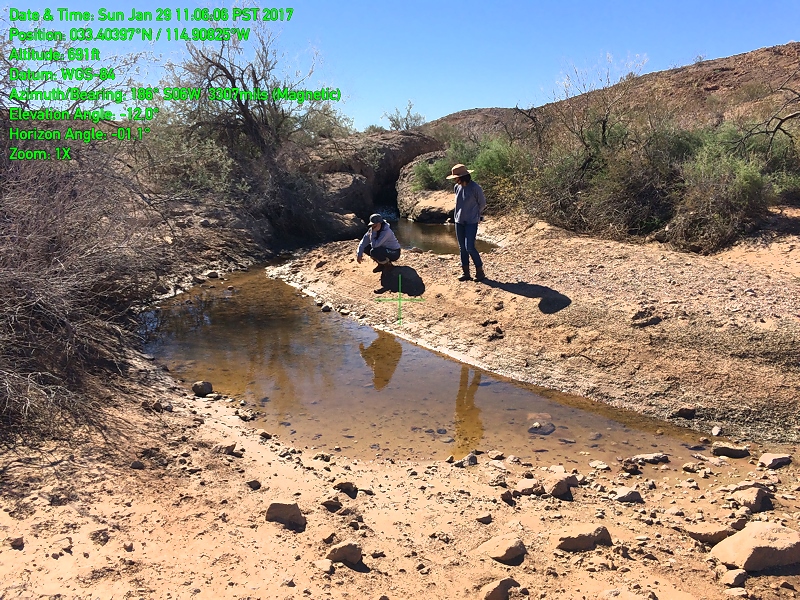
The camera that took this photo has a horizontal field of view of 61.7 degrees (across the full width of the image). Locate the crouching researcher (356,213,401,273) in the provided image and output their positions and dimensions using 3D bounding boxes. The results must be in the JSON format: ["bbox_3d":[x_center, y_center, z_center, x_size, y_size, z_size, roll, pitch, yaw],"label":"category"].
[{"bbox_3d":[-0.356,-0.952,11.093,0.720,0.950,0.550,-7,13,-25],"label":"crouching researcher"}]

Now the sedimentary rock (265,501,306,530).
[{"bbox_3d":[-0.727,1.368,4.255,0.250,0.140,0.150,-3,12,-11],"label":"sedimentary rock"}]

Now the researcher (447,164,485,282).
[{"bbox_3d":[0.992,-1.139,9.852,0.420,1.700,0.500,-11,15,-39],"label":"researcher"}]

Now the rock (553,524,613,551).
[{"bbox_3d":[1.061,1.381,3.896,0.330,0.100,0.150,3,12,16],"label":"rock"}]

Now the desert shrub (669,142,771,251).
[{"bbox_3d":[5.520,-1.724,11.615,1.650,1.700,1.500,5,13,25],"label":"desert shrub"}]

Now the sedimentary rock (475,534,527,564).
[{"bbox_3d":[0.570,1.414,3.799,0.280,0.120,0.170,1,12,9],"label":"sedimentary rock"}]

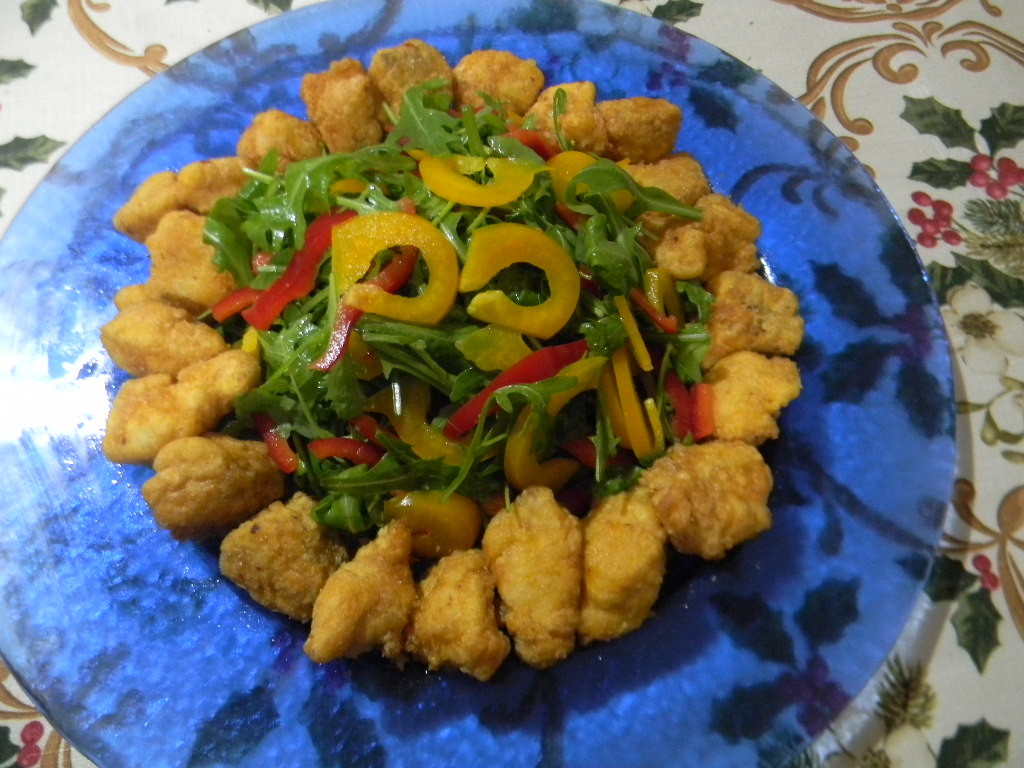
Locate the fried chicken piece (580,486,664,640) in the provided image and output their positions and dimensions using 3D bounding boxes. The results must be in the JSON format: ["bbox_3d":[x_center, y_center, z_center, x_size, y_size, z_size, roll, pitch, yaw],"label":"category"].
[{"bbox_3d":[0.035,0.059,0.272,0.028,0.028,0.053,13,64,6],"label":"fried chicken piece"}]

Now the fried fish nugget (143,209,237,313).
[{"bbox_3d":[-0.124,-0.048,0.324,0.032,0.026,0.038,7,64,3],"label":"fried fish nugget"}]

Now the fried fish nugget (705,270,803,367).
[{"bbox_3d":[0.091,-0.025,0.314,0.036,0.027,0.033,-4,64,-2],"label":"fried fish nugget"}]

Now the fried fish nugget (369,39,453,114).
[{"bbox_3d":[-0.045,-0.138,0.378,0.036,0.028,0.035,-9,64,-5],"label":"fried fish nugget"}]

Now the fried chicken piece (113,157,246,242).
[{"bbox_3d":[-0.135,-0.075,0.340,0.056,0.022,0.020,-23,66,-11],"label":"fried chicken piece"}]

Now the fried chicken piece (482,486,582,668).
[{"bbox_3d":[0.007,0.062,0.270,0.032,0.029,0.057,-2,64,-1],"label":"fried chicken piece"}]

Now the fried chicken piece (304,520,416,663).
[{"bbox_3d":[-0.047,0.071,0.273,0.030,0.025,0.048,20,65,9],"label":"fried chicken piece"}]

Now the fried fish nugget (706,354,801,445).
[{"bbox_3d":[0.089,0.005,0.308,0.035,0.027,0.034,0,63,-1],"label":"fried fish nugget"}]

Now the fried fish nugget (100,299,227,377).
[{"bbox_3d":[-0.133,-0.017,0.316,0.044,0.025,0.026,13,64,6],"label":"fried fish nugget"}]

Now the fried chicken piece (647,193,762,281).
[{"bbox_3d":[0.077,-0.058,0.330,0.043,0.028,0.031,-13,65,-7],"label":"fried chicken piece"}]

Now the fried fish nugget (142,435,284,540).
[{"bbox_3d":[-0.104,0.035,0.290,0.045,0.026,0.033,-17,65,-9],"label":"fried fish nugget"}]

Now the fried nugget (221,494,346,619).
[{"bbox_3d":[-0.076,0.058,0.279,0.039,0.029,0.036,37,69,16],"label":"fried nugget"}]

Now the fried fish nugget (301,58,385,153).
[{"bbox_3d":[-0.076,-0.126,0.375,0.035,0.030,0.038,-11,65,-7],"label":"fried fish nugget"}]

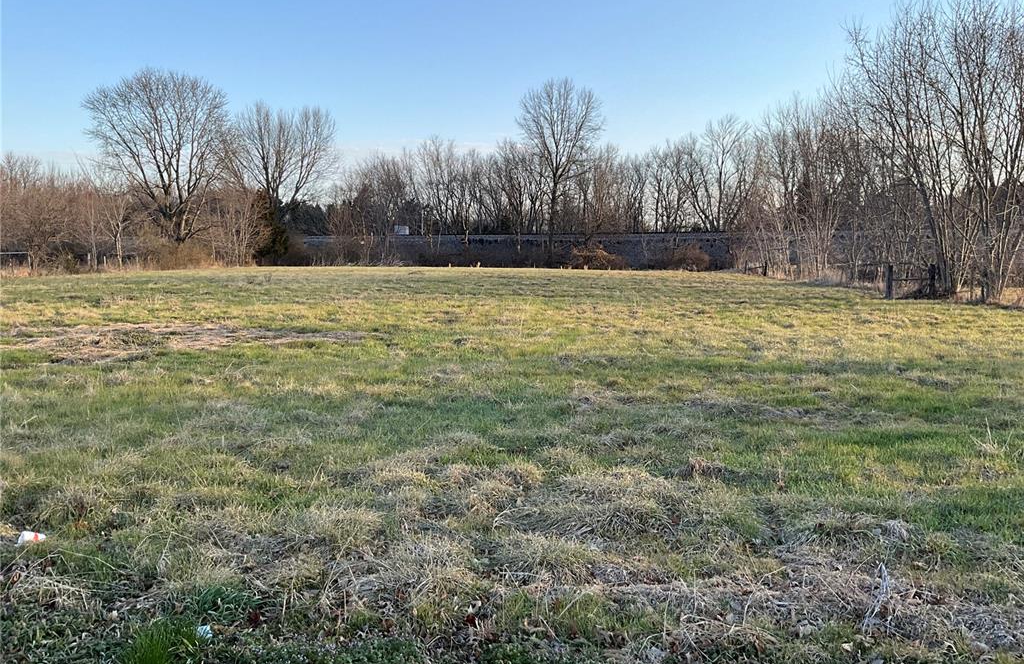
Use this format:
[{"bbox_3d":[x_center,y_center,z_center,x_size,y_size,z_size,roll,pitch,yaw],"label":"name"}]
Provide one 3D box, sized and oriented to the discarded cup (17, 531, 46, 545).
[{"bbox_3d":[-2.440,1.052,4.352,0.132,0.085,0.085,6,7,14],"label":"discarded cup"}]

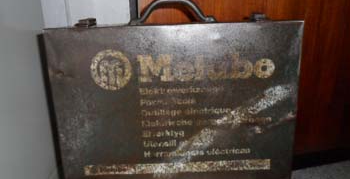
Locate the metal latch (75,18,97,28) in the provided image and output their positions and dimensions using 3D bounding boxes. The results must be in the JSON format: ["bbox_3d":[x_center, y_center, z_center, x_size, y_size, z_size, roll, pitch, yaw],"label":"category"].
[{"bbox_3d":[-0.152,-0.113,0.467,0.025,0.015,0.033,-2,14,1],"label":"metal latch"}]

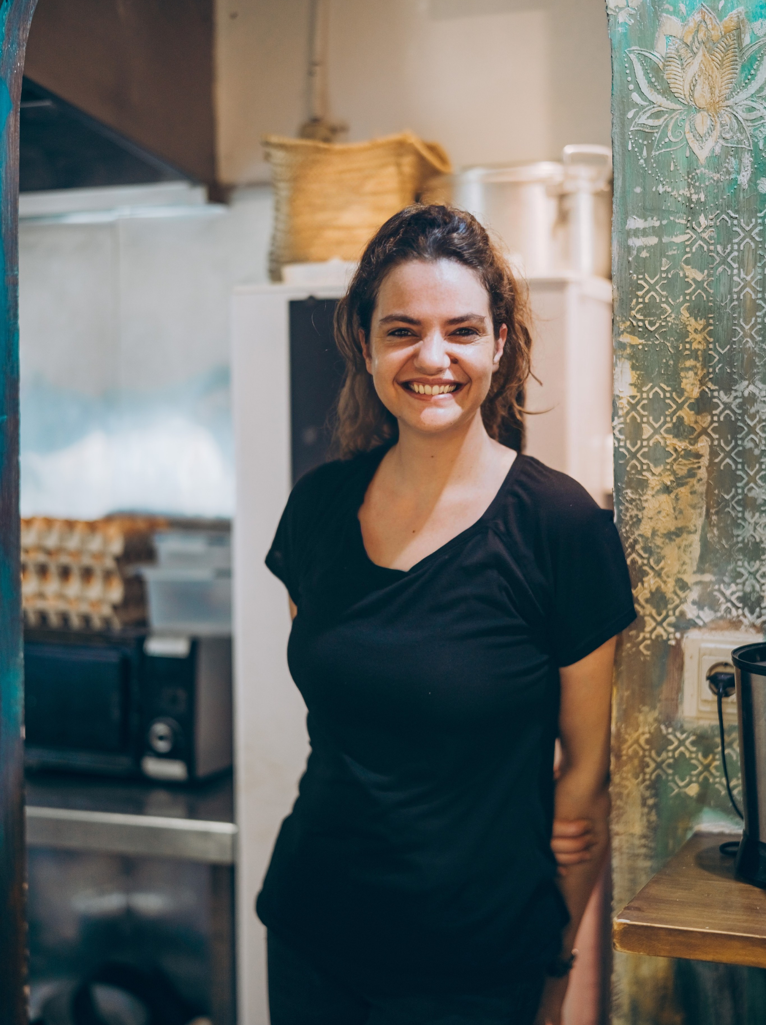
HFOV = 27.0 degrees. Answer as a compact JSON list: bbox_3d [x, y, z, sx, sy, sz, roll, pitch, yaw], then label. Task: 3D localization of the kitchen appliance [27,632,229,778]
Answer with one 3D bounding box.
[{"bbox_3d":[-0.487,0.355,3.173,0.450,0.270,0.350,1,3,24],"label":"kitchen appliance"}]

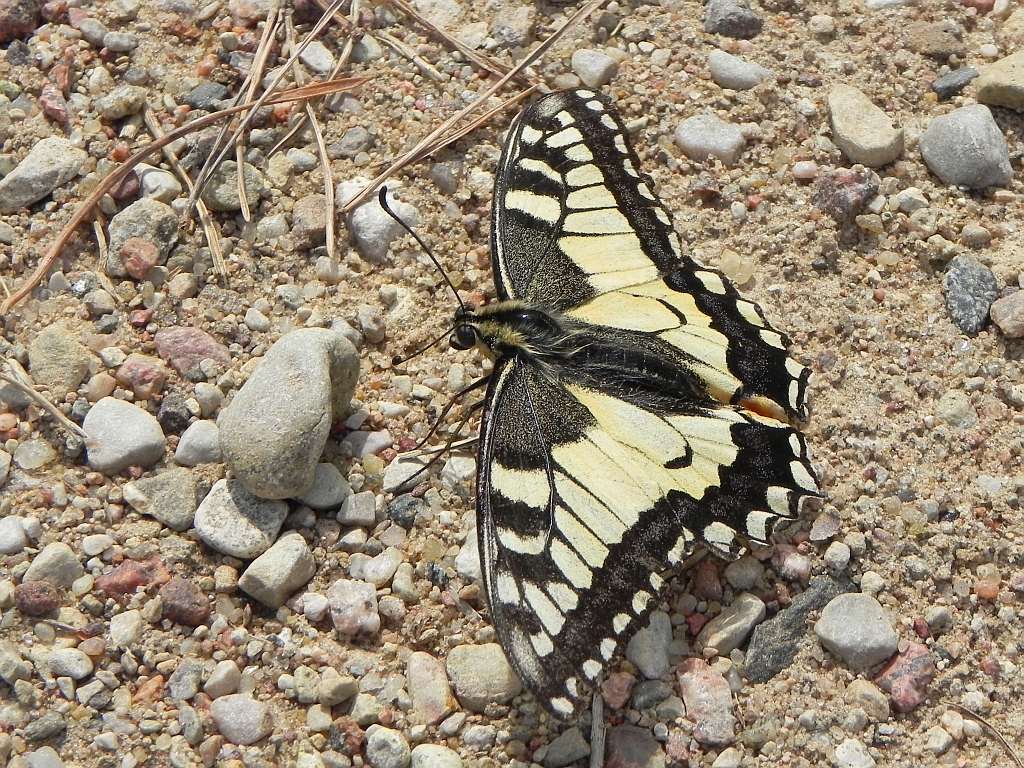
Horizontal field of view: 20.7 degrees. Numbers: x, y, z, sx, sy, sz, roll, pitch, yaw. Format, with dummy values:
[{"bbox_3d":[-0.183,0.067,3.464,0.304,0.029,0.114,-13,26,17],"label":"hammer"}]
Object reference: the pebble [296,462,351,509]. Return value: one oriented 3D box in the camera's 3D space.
[{"bbox_3d":[-0.019,0.010,0.288,0.006,0.003,0.004,10,54,8],"label":"pebble"}]

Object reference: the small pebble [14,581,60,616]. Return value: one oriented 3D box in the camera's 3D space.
[{"bbox_3d":[-0.047,0.021,0.280,0.004,0.003,0.003,12,54,9],"label":"small pebble"}]

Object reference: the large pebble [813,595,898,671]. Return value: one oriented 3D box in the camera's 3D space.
[{"bbox_3d":[0.034,0.024,0.274,0.008,0.006,0.008,10,53,8],"label":"large pebble"}]

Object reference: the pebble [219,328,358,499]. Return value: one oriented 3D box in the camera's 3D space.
[{"bbox_3d":[-0.023,0.003,0.286,0.012,0.012,0.021,17,54,13],"label":"pebble"}]

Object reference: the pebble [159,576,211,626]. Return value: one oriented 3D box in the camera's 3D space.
[{"bbox_3d":[-0.032,0.021,0.277,0.005,0.004,0.005,37,61,25],"label":"pebble"}]

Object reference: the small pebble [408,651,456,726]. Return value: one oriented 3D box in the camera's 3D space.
[{"bbox_3d":[-0.008,0.030,0.274,0.004,0.003,0.008,-12,54,-9],"label":"small pebble"}]

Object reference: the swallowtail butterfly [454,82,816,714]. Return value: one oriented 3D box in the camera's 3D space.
[{"bbox_3d":[0.013,0.000,0.282,0.037,0.013,0.080,10,49,-11],"label":"swallowtail butterfly"}]

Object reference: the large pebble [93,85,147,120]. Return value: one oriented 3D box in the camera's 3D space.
[{"bbox_3d":[-0.044,-0.032,0.318,0.006,0.003,0.004,-12,51,-10],"label":"large pebble"}]

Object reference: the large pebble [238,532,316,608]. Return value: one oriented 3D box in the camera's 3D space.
[{"bbox_3d":[-0.023,0.018,0.276,0.008,0.005,0.006,-33,57,-24],"label":"large pebble"}]

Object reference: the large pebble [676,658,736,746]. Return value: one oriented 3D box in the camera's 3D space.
[{"bbox_3d":[0.019,0.031,0.270,0.005,0.004,0.010,-13,53,-10],"label":"large pebble"}]

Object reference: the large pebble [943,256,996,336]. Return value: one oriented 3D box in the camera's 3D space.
[{"bbox_3d":[0.049,-0.010,0.301,0.006,0.004,0.011,-8,52,-6],"label":"large pebble"}]

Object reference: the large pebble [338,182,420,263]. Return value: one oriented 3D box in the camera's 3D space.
[{"bbox_3d":[-0.014,-0.018,0.306,0.007,0.005,0.011,-28,55,-22],"label":"large pebble"}]

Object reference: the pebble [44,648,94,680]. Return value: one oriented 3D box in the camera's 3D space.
[{"bbox_3d":[-0.043,0.027,0.273,0.005,0.003,0.003,17,54,13],"label":"pebble"}]

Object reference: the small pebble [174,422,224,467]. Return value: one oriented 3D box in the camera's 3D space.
[{"bbox_3d":[-0.032,0.007,0.291,0.005,0.004,0.004,-18,55,-13],"label":"small pebble"}]

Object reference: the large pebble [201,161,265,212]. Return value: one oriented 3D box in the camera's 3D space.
[{"bbox_3d":[-0.031,-0.022,0.310,0.007,0.005,0.006,10,53,8],"label":"large pebble"}]

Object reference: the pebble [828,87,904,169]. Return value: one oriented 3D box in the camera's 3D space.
[{"bbox_3d":[0.040,-0.029,0.316,0.007,0.004,0.011,-28,55,-22],"label":"pebble"}]

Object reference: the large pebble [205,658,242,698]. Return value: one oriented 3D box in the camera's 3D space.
[{"bbox_3d":[-0.028,0.028,0.268,0.003,0.003,0.004,33,57,24],"label":"large pebble"}]

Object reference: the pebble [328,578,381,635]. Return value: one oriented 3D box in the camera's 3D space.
[{"bbox_3d":[-0.015,0.022,0.279,0.005,0.004,0.006,-8,53,-6],"label":"pebble"}]

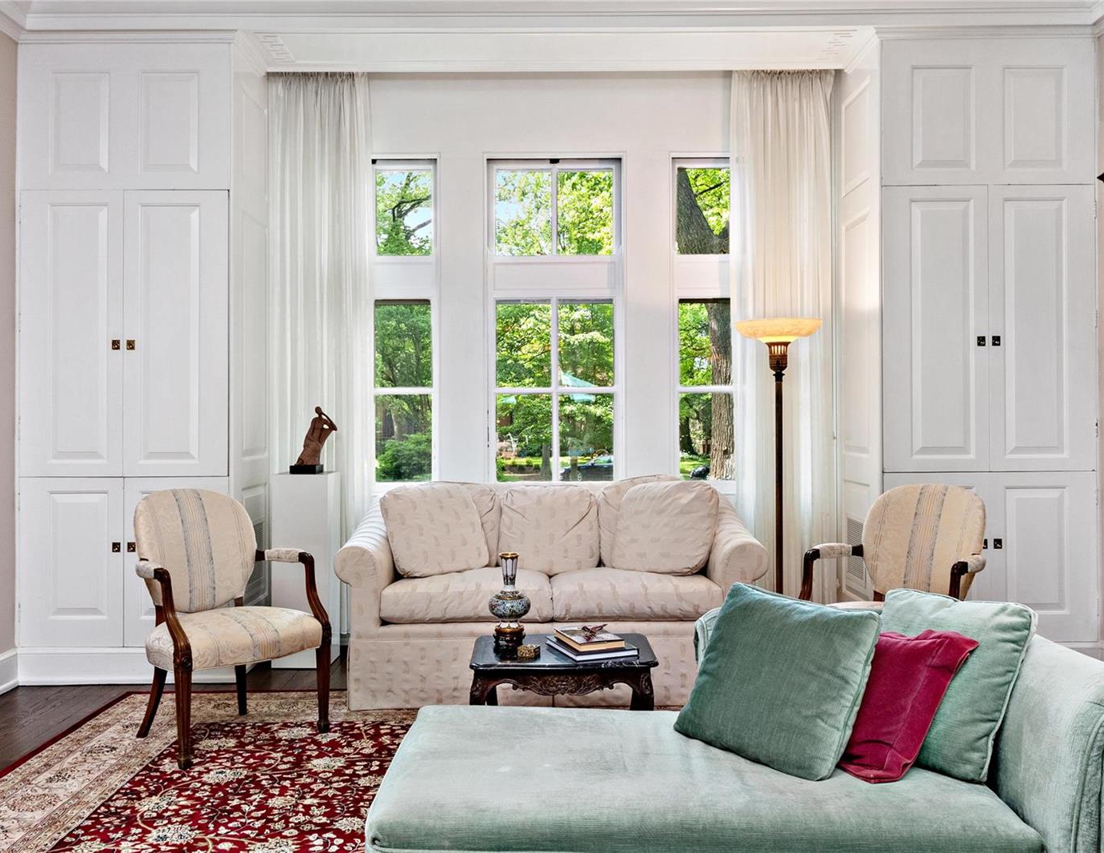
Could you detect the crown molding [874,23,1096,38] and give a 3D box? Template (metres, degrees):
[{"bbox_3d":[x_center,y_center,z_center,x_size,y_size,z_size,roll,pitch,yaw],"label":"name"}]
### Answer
[{"bbox_3d":[1.946,-1.782,4.500,1.000,0.061,0.056,0,0,0],"label":"crown molding"}]

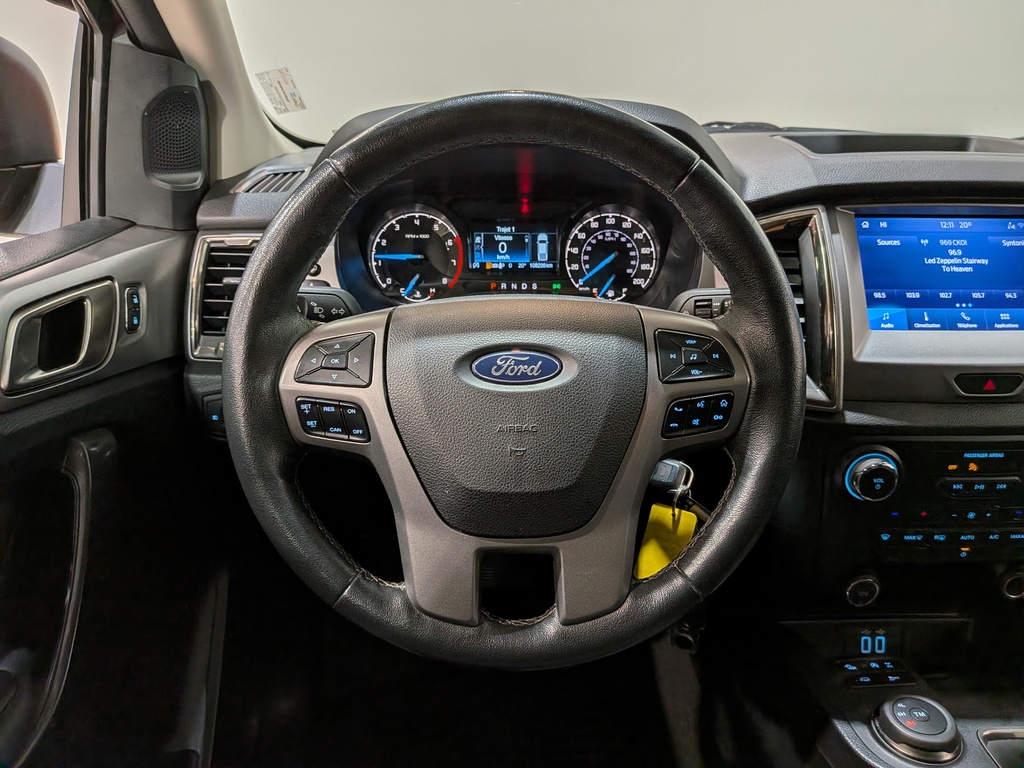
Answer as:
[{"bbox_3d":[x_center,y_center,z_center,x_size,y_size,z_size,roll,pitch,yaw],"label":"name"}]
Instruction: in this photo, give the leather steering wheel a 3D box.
[{"bbox_3d":[0.001,-0.002,0.486,0.380,0.380,0.090,0,0,0],"label":"leather steering wheel"}]

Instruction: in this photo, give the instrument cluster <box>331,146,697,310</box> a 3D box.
[{"bbox_3d":[0.004,-0.145,0.675,0.345,0.168,0.090,0,3,0],"label":"instrument cluster"}]

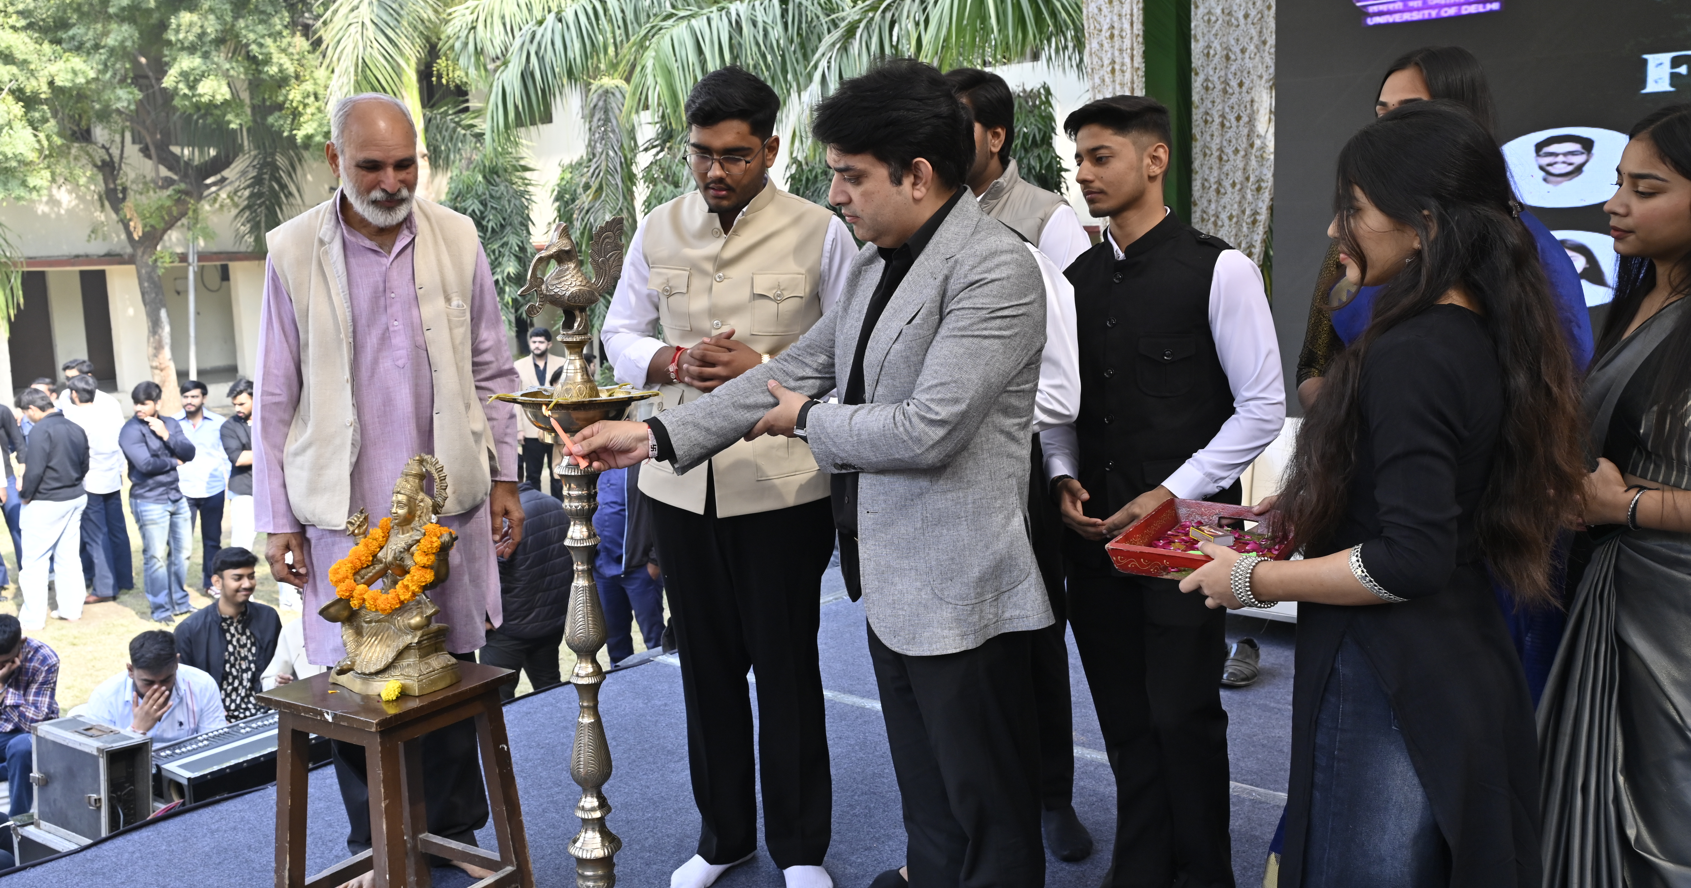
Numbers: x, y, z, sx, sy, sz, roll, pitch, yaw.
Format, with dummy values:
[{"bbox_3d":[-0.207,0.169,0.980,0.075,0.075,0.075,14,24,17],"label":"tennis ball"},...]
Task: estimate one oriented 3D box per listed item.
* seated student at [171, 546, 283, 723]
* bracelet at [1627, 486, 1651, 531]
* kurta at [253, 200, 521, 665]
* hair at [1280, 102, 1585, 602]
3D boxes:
[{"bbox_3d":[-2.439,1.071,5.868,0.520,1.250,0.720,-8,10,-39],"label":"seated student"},{"bbox_3d":[1.268,0.102,2.250,0.068,0.068,0.014,-8,18,-38],"label":"bracelet"},{"bbox_3d":[-0.968,-0.038,2.970,0.540,0.980,0.330,-5,8,-25],"label":"kurta"},{"bbox_3d":[0.834,-0.138,2.000,0.380,0.690,0.320,1,8,23],"label":"hair"}]

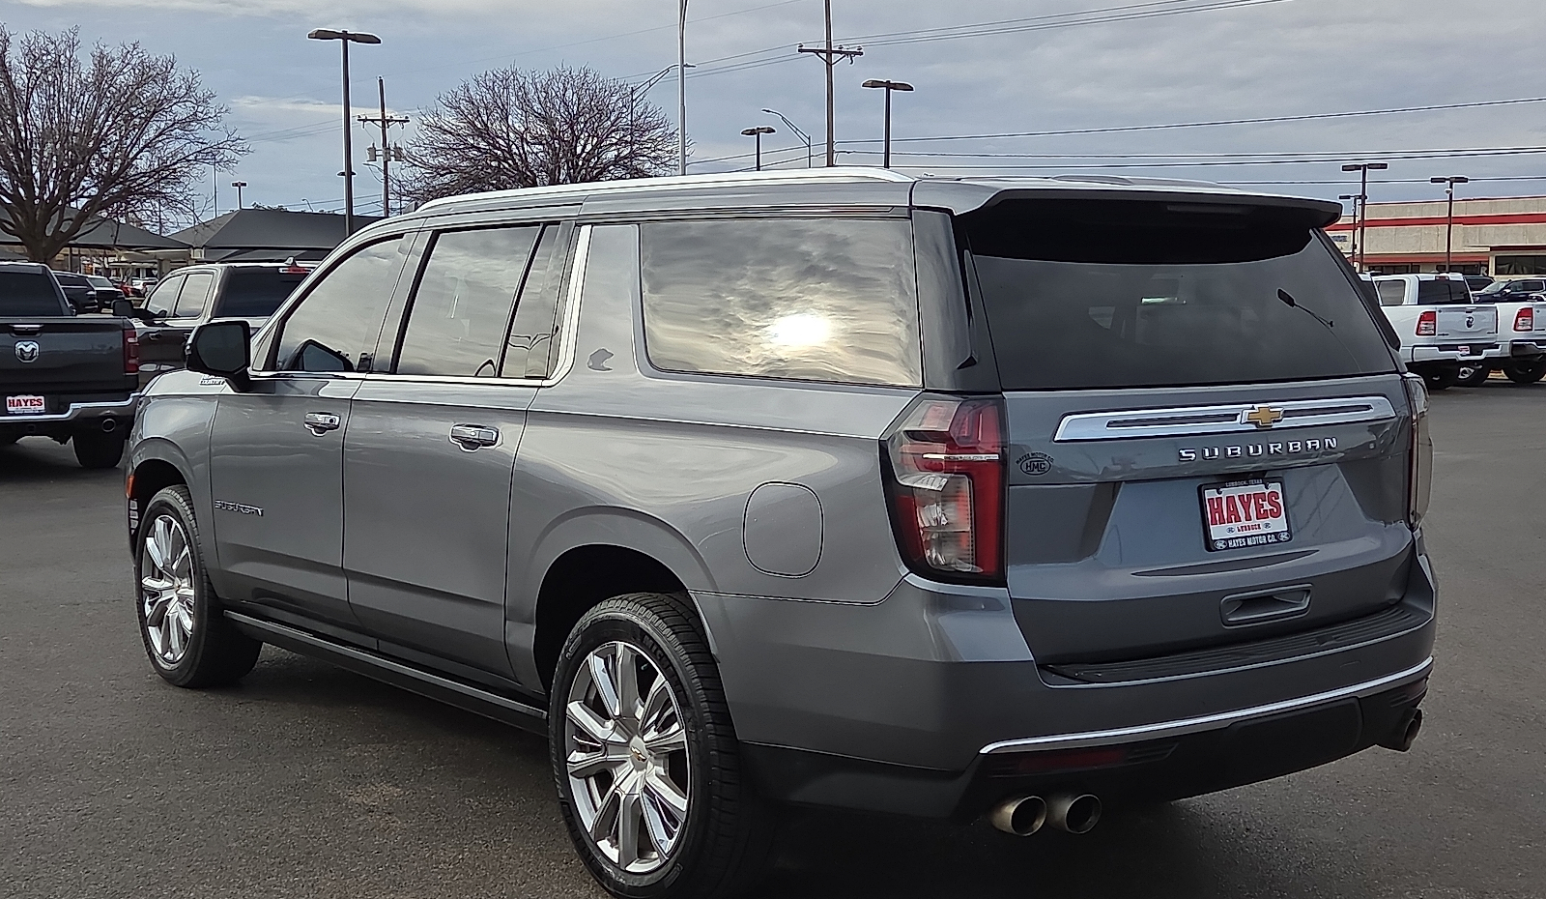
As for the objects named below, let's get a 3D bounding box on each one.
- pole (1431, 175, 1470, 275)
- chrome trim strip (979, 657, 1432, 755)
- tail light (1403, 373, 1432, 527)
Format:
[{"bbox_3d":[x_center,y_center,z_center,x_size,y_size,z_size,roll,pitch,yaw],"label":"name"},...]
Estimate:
[{"bbox_3d":[30.423,-8.562,80.295,1.650,7.350,0.420,2,5,21],"label":"pole"},{"bbox_3d":[1.134,0.597,4.235,1.690,0.060,0.140,-4,6,-38],"label":"chrome trim strip"},{"bbox_3d":[1.715,-0.004,4.834,0.235,0.425,0.200,-4,6,-38],"label":"tail light"}]

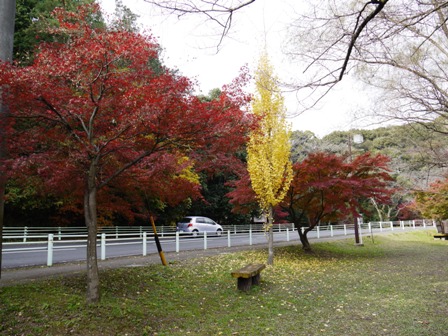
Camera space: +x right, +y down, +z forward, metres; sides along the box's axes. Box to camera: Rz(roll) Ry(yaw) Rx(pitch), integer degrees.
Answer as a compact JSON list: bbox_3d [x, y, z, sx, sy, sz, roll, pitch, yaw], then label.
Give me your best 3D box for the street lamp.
[{"bbox_3d":[7.312,1.084,20.177,0.800,6.278,0.500,-1,-8,0],"label":"street lamp"}]

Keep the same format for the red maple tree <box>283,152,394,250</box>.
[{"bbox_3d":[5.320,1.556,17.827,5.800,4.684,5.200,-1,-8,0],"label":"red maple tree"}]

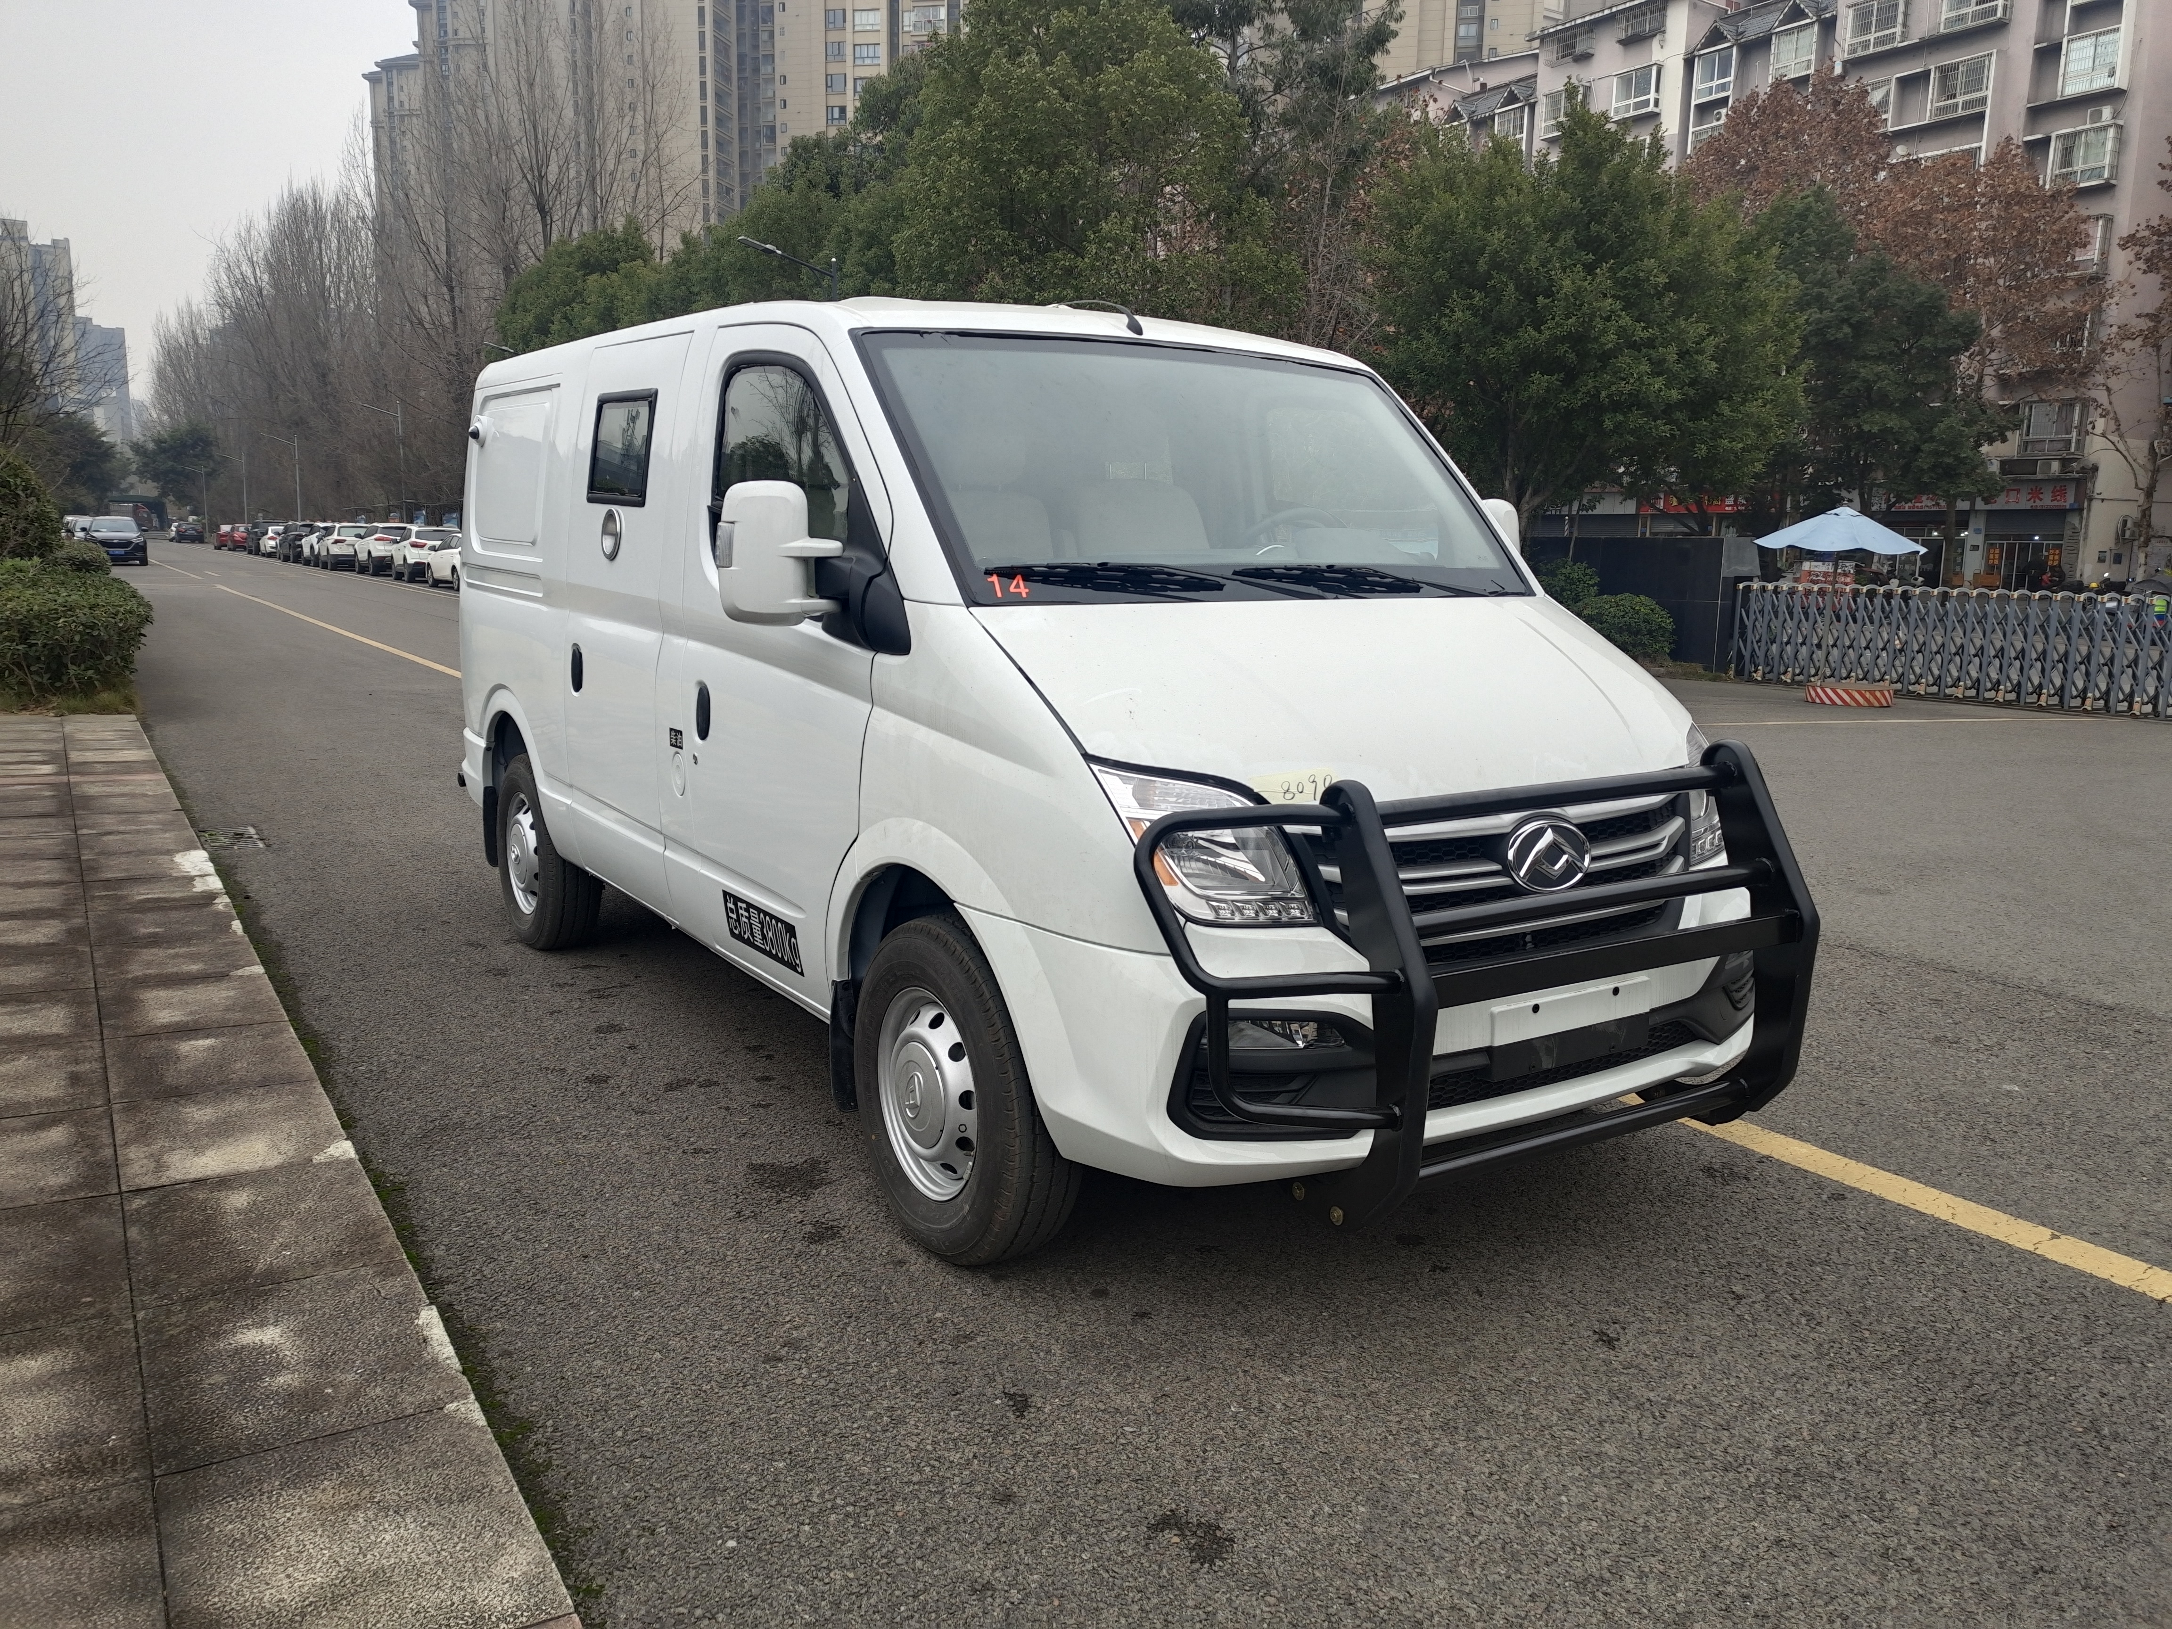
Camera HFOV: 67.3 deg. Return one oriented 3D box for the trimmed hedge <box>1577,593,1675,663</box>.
[{"bbox_3d":[6.117,-2.110,18.700,1.150,0.860,1.250,-6,12,-31],"label":"trimmed hedge"}]

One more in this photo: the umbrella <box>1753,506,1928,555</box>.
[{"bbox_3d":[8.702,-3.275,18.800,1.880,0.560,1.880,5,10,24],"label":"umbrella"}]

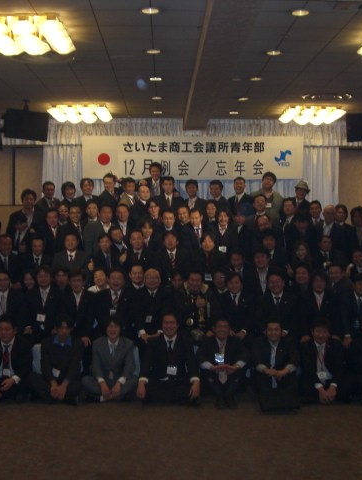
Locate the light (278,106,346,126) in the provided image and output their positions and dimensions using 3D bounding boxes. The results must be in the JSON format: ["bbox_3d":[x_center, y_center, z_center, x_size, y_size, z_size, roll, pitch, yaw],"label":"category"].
[{"bbox_3d":[2.017,-1.879,10.704,0.860,0.170,0.800,0,2,-1],"label":"light"}]

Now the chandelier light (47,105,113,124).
[{"bbox_3d":[-1.469,-1.869,10.530,0.860,0.170,0.800,0,2,-1],"label":"chandelier light"}]

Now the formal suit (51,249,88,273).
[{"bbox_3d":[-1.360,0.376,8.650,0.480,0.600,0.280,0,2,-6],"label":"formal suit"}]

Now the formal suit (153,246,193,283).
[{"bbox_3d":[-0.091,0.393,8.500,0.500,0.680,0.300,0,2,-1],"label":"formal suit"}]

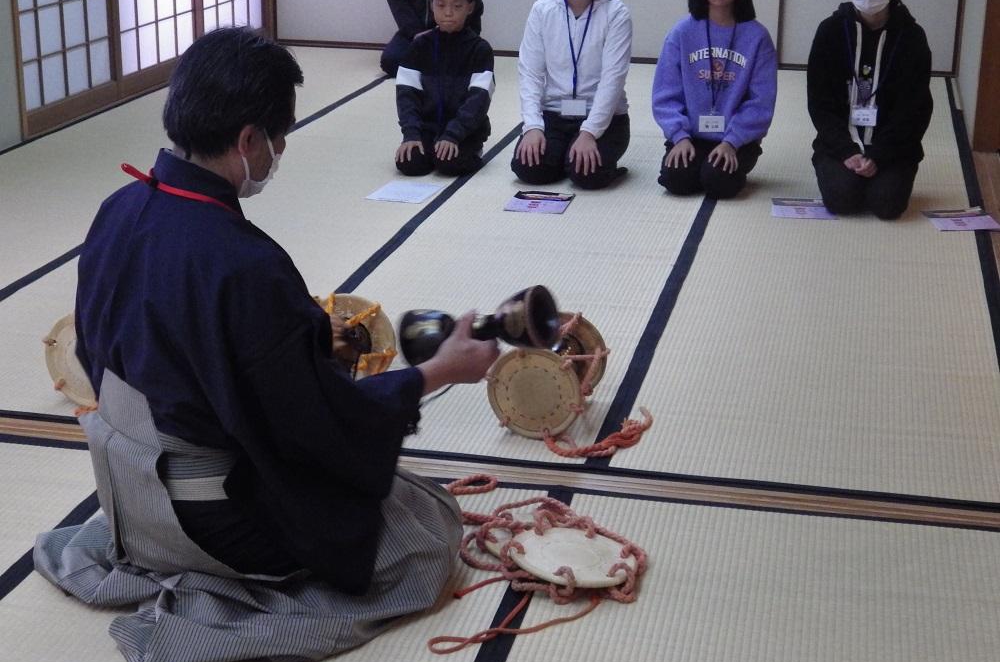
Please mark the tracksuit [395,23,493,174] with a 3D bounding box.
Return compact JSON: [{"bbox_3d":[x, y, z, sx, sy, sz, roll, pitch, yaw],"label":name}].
[{"bbox_3d":[-0.220,-0.882,6.426,0.400,0.510,0.510,6,18,15],"label":"tracksuit"}]

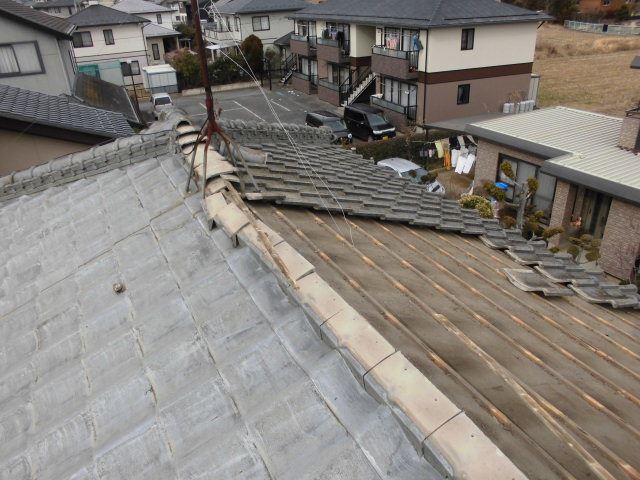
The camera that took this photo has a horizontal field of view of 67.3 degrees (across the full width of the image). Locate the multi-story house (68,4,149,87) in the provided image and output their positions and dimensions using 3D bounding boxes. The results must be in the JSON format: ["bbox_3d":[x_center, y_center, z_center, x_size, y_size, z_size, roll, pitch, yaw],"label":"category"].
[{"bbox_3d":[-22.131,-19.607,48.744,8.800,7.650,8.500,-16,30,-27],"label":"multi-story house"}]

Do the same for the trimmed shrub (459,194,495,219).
[{"bbox_3d":[5.993,-1.158,18.260,1.330,1.050,1.330,-16,30,-27],"label":"trimmed shrub"}]

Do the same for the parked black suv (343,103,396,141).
[{"bbox_3d":[2.859,-6.718,28.116,1.500,1.800,3.450,-15,30,-25],"label":"parked black suv"}]

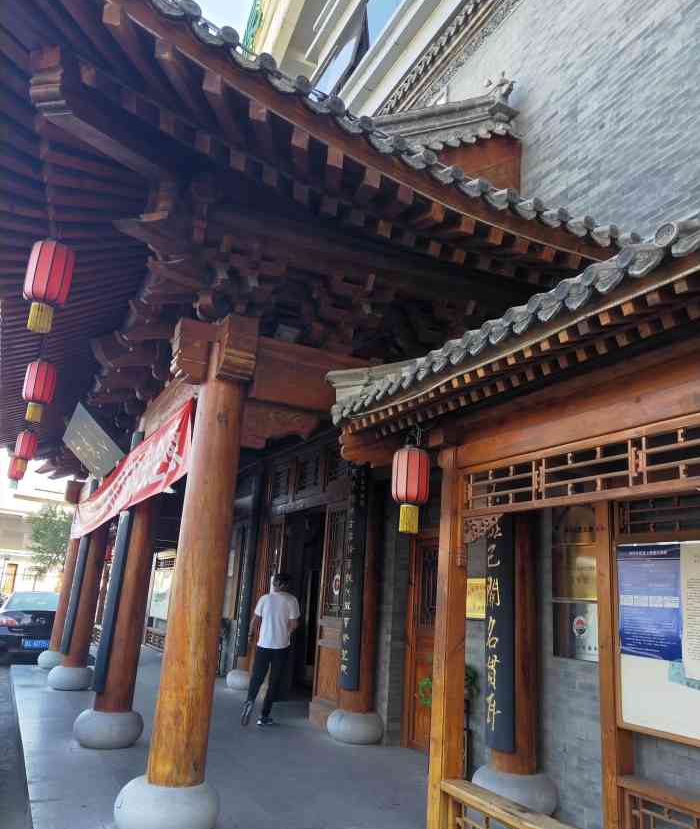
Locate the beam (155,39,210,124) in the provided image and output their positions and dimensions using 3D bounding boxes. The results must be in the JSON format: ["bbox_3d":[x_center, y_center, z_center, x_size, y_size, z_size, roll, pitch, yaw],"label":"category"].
[{"bbox_3d":[-0.838,-1.695,3.188,0.080,0.090,0.560,1,-5,8],"label":"beam"}]

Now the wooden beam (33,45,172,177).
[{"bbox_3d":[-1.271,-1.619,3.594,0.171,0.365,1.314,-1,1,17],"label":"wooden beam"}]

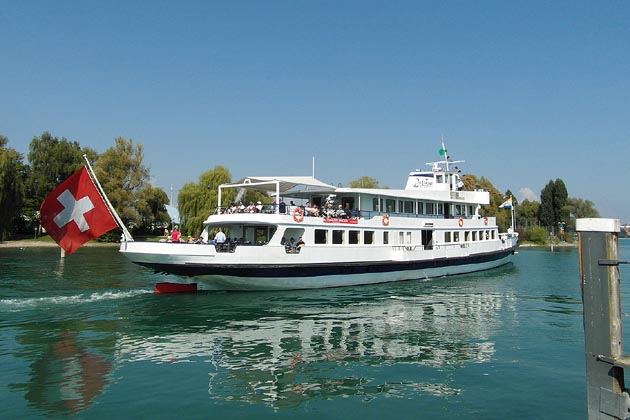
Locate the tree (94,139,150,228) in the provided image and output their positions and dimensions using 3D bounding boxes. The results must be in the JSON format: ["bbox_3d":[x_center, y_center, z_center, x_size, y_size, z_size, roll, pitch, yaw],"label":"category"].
[{"bbox_3d":[-49.757,-5.529,108.000,13.680,26.740,13.680,0,-3,0],"label":"tree"}]

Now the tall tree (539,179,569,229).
[{"bbox_3d":[69.424,-0.290,122.000,8.000,17.720,6.800,0,-3,0],"label":"tall tree"}]

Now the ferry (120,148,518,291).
[{"bbox_3d":[6.856,-0.518,34.368,42.830,11.200,8.200,3,-5,-40],"label":"ferry"}]

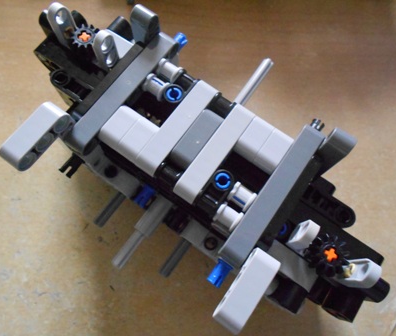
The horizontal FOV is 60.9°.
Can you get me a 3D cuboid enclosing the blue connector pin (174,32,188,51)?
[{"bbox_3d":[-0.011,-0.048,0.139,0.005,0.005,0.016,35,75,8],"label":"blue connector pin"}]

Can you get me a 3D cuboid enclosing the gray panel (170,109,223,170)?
[{"bbox_3d":[0.000,-0.010,0.119,0.008,0.008,0.024,35,75,8],"label":"gray panel"}]

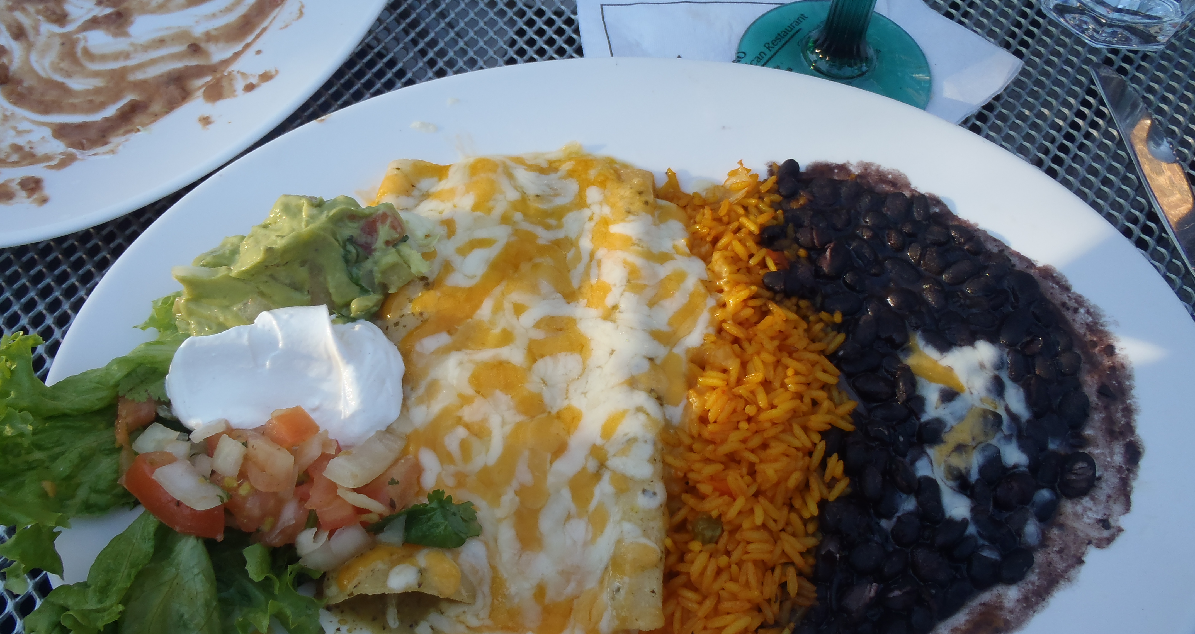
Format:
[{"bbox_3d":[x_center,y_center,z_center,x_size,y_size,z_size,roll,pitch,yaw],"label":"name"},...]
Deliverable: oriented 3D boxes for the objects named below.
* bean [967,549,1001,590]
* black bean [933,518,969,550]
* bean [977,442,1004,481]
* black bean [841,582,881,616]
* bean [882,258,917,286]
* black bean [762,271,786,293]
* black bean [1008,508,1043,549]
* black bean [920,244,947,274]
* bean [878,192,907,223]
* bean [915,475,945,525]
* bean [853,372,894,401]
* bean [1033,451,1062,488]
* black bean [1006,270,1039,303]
[{"bbox_3d":[0.109,0.071,0.272,0.009,0.008,0.012,11,60,5],"label":"bean"},{"bbox_3d":[0.101,0.062,0.277,0.012,0.007,0.007,-31,65,-18],"label":"black bean"},{"bbox_3d":[0.117,0.043,0.288,0.008,0.007,0.012,7,60,2],"label":"bean"},{"bbox_3d":[0.073,0.078,0.267,0.012,0.007,0.009,-25,63,-15],"label":"black bean"},{"bbox_3d":[0.100,-0.015,0.319,0.013,0.007,0.008,33,65,16],"label":"bean"},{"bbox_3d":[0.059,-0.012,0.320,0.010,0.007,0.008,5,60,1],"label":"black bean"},{"bbox_3d":[0.125,0.062,0.282,0.009,0.008,0.012,-5,61,-5],"label":"black bean"},{"bbox_3d":[0.111,-0.019,0.318,0.008,0.007,0.011,-4,60,-5],"label":"black bean"},{"bbox_3d":[0.103,-0.038,0.337,0.009,0.008,0.012,-1,60,-2],"label":"bean"},{"bbox_3d":[0.098,0.054,0.284,0.007,0.007,0.014,1,60,-1],"label":"bean"},{"bbox_3d":[0.086,0.022,0.300,0.013,0.008,0.009,13,61,6],"label":"bean"},{"bbox_3d":[0.136,0.046,0.293,0.007,0.007,0.012,17,61,8],"label":"bean"},{"bbox_3d":[0.141,-0.010,0.321,0.009,0.007,0.013,-27,64,-16],"label":"black bean"}]

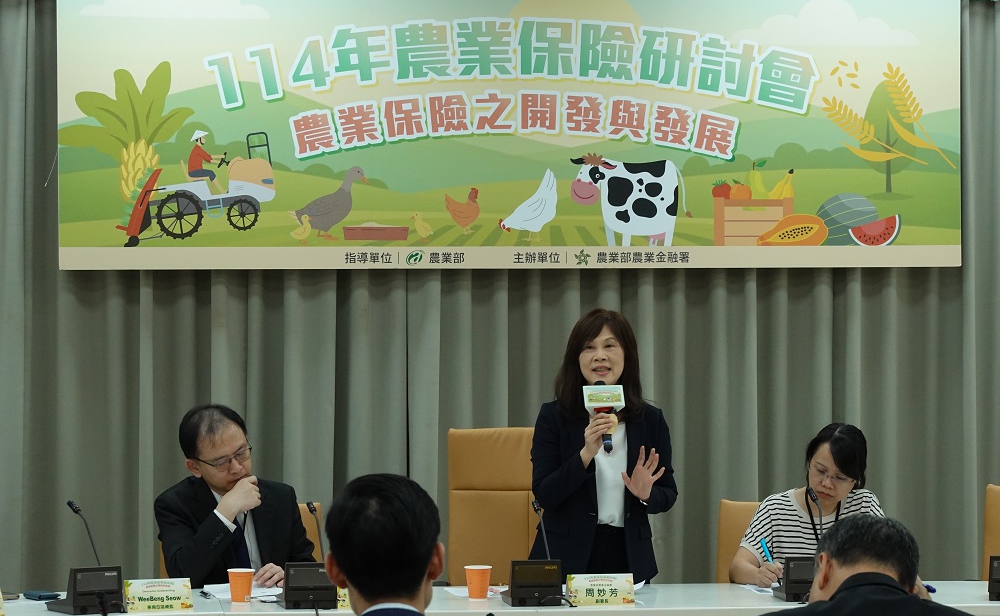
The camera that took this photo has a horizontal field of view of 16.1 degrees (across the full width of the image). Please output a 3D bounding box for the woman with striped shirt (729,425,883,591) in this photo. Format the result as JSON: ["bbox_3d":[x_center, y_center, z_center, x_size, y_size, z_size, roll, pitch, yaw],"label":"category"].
[{"bbox_3d":[0.965,0.991,11.070,0.480,1.240,0.740,0,1,-6],"label":"woman with striped shirt"}]

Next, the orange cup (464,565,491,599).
[{"bbox_3d":[-0.067,0.824,10.530,0.083,0.097,0.083,0,1,0],"label":"orange cup"}]

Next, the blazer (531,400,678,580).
[{"bbox_3d":[0.328,0.567,11.180,0.465,0.570,0.380,0,1,-5],"label":"blazer"}]

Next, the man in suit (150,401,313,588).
[{"bbox_3d":[-0.824,0.964,11.030,0.510,1.290,0.760,0,1,-13],"label":"man in suit"}]

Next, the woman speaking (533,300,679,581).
[{"bbox_3d":[0.328,0.808,11.170,0.475,1.610,0.420,0,1,-5],"label":"woman speaking"}]

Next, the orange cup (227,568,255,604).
[{"bbox_3d":[-0.769,0.824,10.470,0.083,0.097,0.083,0,1,-4],"label":"orange cup"}]

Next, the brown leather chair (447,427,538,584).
[{"bbox_3d":[0.097,1.002,11.620,0.600,1.190,0.640,0,1,-7],"label":"brown leather chair"}]

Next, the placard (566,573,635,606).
[{"bbox_3d":[0.298,0.829,10.420,0.197,0.093,0.068,0,1,-6],"label":"placard"}]

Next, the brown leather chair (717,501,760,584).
[{"bbox_3d":[0.987,1.123,11.620,0.600,0.950,0.620,0,1,-7],"label":"brown leather chair"}]

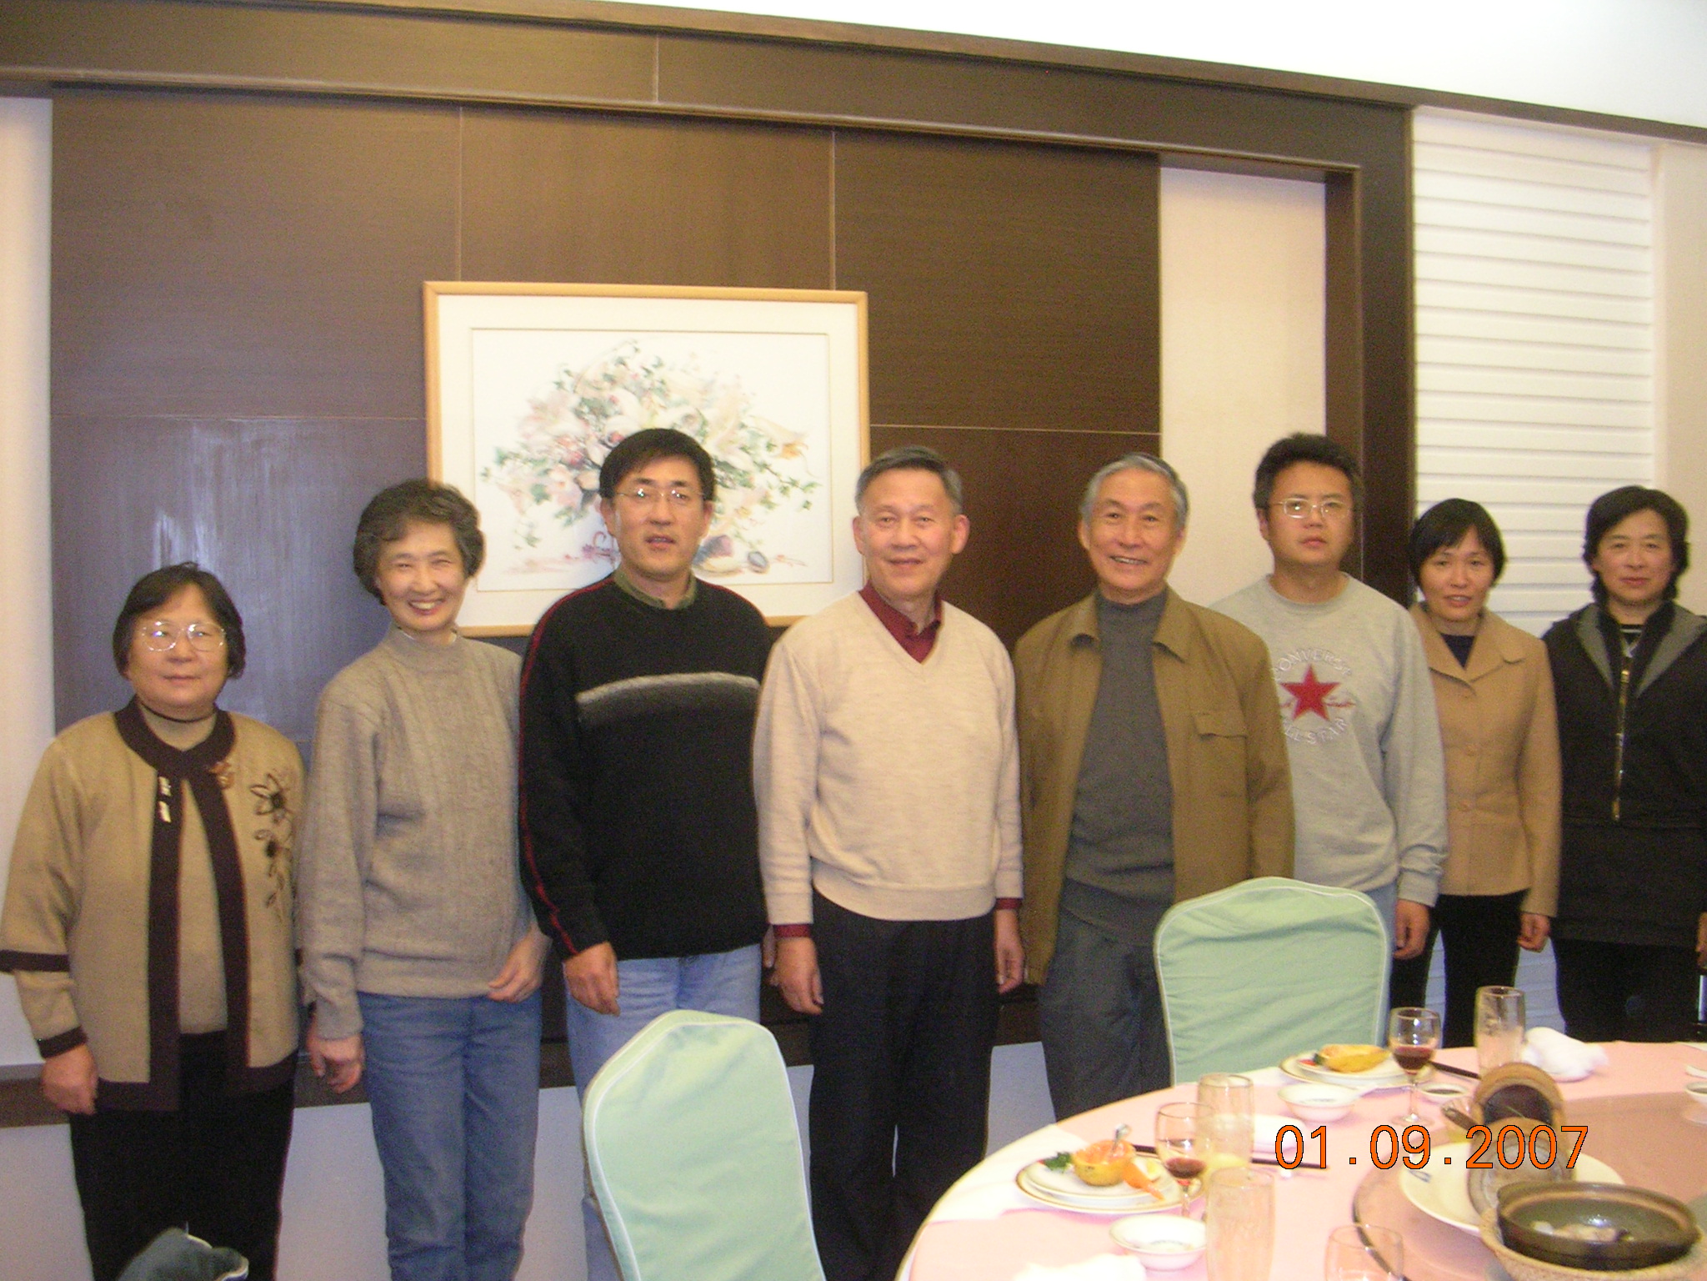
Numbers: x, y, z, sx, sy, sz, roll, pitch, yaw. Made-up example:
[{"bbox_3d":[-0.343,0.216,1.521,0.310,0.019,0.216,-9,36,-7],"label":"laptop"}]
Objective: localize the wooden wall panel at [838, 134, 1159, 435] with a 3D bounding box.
[{"bbox_3d":[0.297,-0.732,3.845,0.725,0.590,0.040,-1,2,-19],"label":"wooden wall panel"}]

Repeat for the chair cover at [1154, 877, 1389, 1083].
[{"bbox_3d":[0.770,0.870,2.900,0.440,0.970,0.540,-1,2,-15],"label":"chair cover"}]

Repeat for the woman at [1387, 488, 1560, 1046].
[{"bbox_3d":[1.131,0.551,3.450,0.410,1.610,0.280,0,2,16],"label":"woman"}]

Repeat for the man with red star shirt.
[{"bbox_3d":[0.848,0.495,3.370,0.470,1.730,0.290,0,2,16],"label":"man with red star shirt"}]

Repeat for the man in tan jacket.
[{"bbox_3d":[0.497,0.532,3.100,0.480,1.680,0.290,0,2,15],"label":"man in tan jacket"}]

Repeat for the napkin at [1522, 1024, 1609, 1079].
[{"bbox_3d":[1.031,0.601,2.720,0.130,0.055,0.110,1,2,18],"label":"napkin"}]

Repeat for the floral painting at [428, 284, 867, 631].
[{"bbox_3d":[-0.396,-0.347,3.590,0.860,0.650,0.035,-1,2,-19],"label":"floral painting"}]

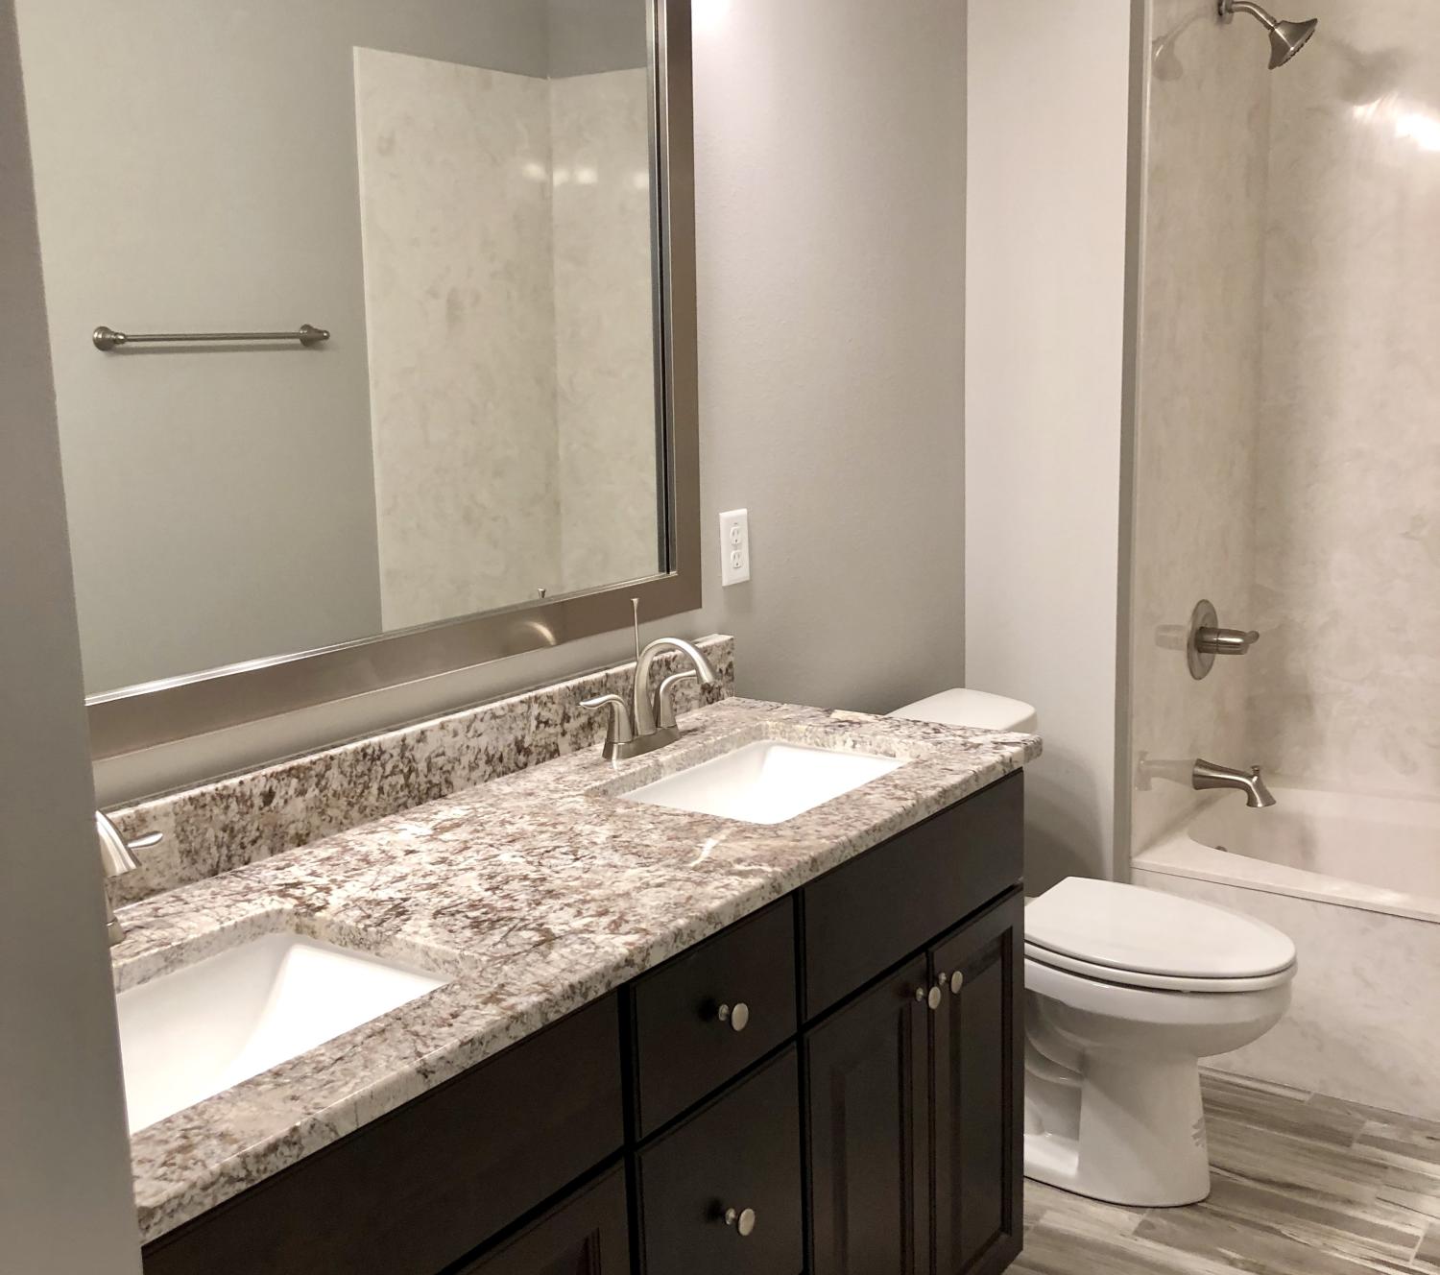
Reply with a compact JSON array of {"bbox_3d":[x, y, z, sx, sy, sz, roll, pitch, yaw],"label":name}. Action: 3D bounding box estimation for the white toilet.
[{"bbox_3d":[0.633,0.549,2.742,0.746,0.758,0.461,6,13,35],"label":"white toilet"}]

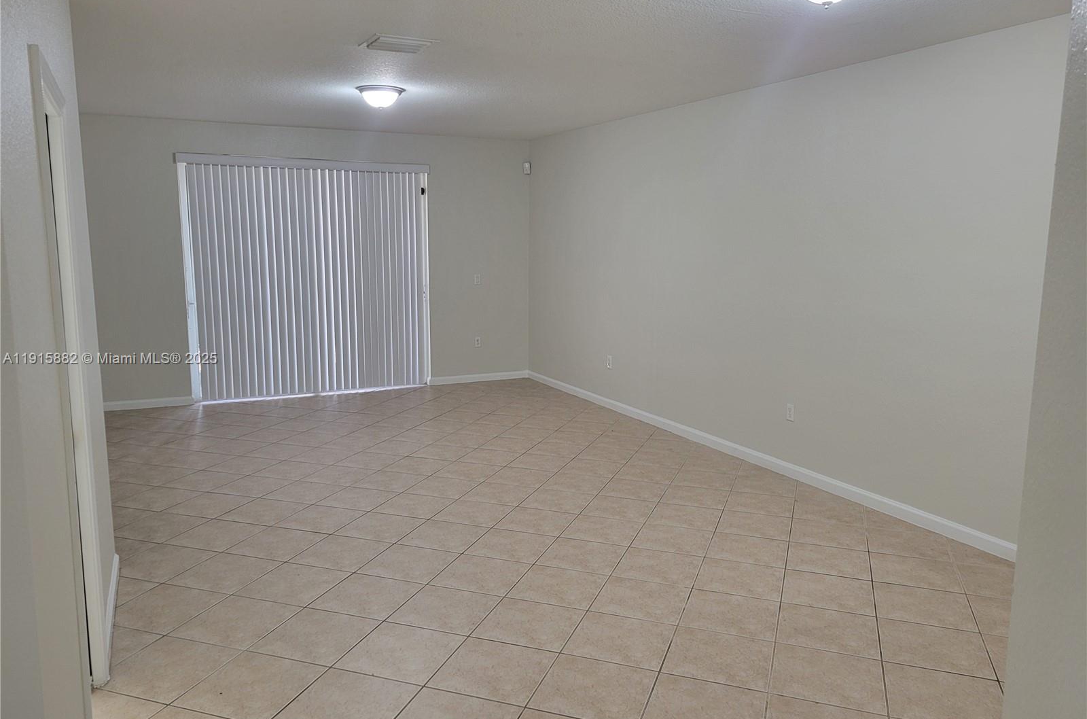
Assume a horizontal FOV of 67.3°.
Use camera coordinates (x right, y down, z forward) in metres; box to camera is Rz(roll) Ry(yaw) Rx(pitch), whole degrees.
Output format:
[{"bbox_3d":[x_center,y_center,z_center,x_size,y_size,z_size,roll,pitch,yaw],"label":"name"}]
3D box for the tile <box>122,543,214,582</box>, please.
[{"bbox_3d":[-1.976,1.046,4.237,0.395,0.010,0.395,3,9,19],"label":"tile"}]

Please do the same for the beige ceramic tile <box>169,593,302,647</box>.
[{"bbox_3d":[-1.353,1.158,3.634,0.405,0.010,0.405,3,9,19],"label":"beige ceramic tile"}]

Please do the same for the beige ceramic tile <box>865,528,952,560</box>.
[{"bbox_3d":[2.046,1.038,4.596,0.404,0.010,0.404,3,9,19],"label":"beige ceramic tile"}]

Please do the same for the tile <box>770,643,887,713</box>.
[{"bbox_3d":[1.109,1.240,3.212,0.405,0.010,0.405,3,9,19],"label":"tile"}]

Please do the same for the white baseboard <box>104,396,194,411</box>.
[{"bbox_3d":[-3.869,0.423,8.015,0.861,0.083,0.014,-4,10,-26],"label":"white baseboard"}]

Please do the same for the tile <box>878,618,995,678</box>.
[{"bbox_3d":[1.603,1.186,3.382,0.400,0.010,0.400,3,9,19],"label":"tile"}]

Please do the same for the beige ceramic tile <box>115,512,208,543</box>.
[{"bbox_3d":[-2.226,0.967,4.749,0.395,0.010,0.395,3,9,19],"label":"beige ceramic tile"}]

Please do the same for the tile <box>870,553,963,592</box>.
[{"bbox_3d":[1.899,1.093,4.242,0.405,0.010,0.405,3,9,19],"label":"tile"}]

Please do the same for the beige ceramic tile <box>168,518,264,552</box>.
[{"bbox_3d":[-1.826,0.979,4.573,0.400,0.010,0.400,3,9,19],"label":"beige ceramic tile"}]

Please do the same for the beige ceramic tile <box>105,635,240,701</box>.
[{"bbox_3d":[-1.467,1.195,3.178,0.400,0.010,0.400,3,9,19],"label":"beige ceramic tile"}]

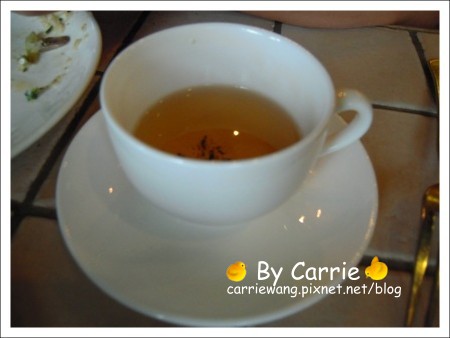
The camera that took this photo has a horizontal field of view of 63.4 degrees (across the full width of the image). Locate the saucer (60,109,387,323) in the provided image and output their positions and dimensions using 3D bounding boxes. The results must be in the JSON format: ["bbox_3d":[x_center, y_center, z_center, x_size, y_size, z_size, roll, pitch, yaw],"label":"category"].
[{"bbox_3d":[-0.004,0.004,0.187,0.154,0.020,0.154,1,49,-1],"label":"saucer"}]

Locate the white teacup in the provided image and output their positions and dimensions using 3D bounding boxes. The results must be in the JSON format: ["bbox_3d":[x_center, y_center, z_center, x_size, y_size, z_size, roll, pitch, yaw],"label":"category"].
[{"bbox_3d":[0.008,-0.015,0.166,0.111,0.061,0.089,-2,50,-4],"label":"white teacup"}]

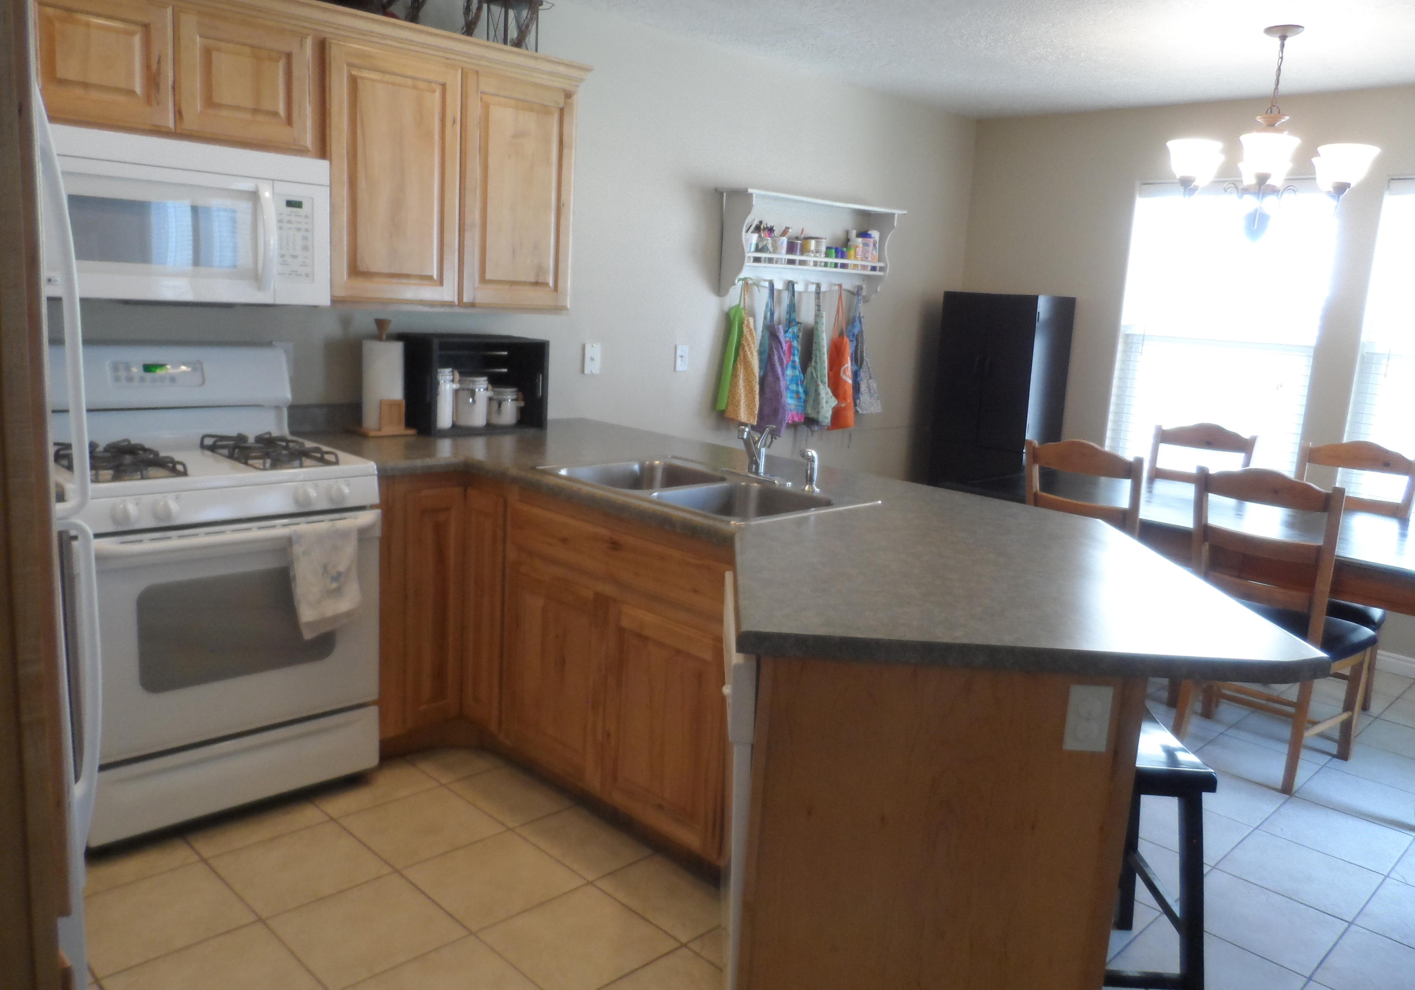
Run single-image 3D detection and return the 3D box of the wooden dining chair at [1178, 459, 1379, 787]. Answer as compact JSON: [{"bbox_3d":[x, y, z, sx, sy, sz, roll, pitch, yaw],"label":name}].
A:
[{"bbox_3d":[1.919,0.406,3.336,0.540,1.000,0.460,-6,14,-44],"label":"wooden dining chair"}]

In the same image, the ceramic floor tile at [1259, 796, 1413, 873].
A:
[{"bbox_3d":[1.868,1.012,2.916,0.330,0.010,0.330,-6,14,-44],"label":"ceramic floor tile"}]

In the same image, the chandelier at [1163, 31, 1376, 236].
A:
[{"bbox_3d":[1.975,-1.258,3.466,0.660,0.690,0.660,-6,14,-44],"label":"chandelier"}]

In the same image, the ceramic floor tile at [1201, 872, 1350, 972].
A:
[{"bbox_3d":[1.390,1.073,2.481,0.326,0.012,0.325,13,15,43],"label":"ceramic floor tile"}]

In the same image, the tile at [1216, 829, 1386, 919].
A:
[{"bbox_3d":[1.630,1.043,2.700,0.326,0.012,0.325,13,15,43],"label":"tile"}]

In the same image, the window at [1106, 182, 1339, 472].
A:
[{"bbox_3d":[2.442,-0.749,4.734,0.879,1.468,0.099,13,14,41],"label":"window"}]

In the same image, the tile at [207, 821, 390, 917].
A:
[{"bbox_3d":[-1.025,0.942,2.479,0.330,0.010,0.330,-6,14,-44],"label":"tile"}]

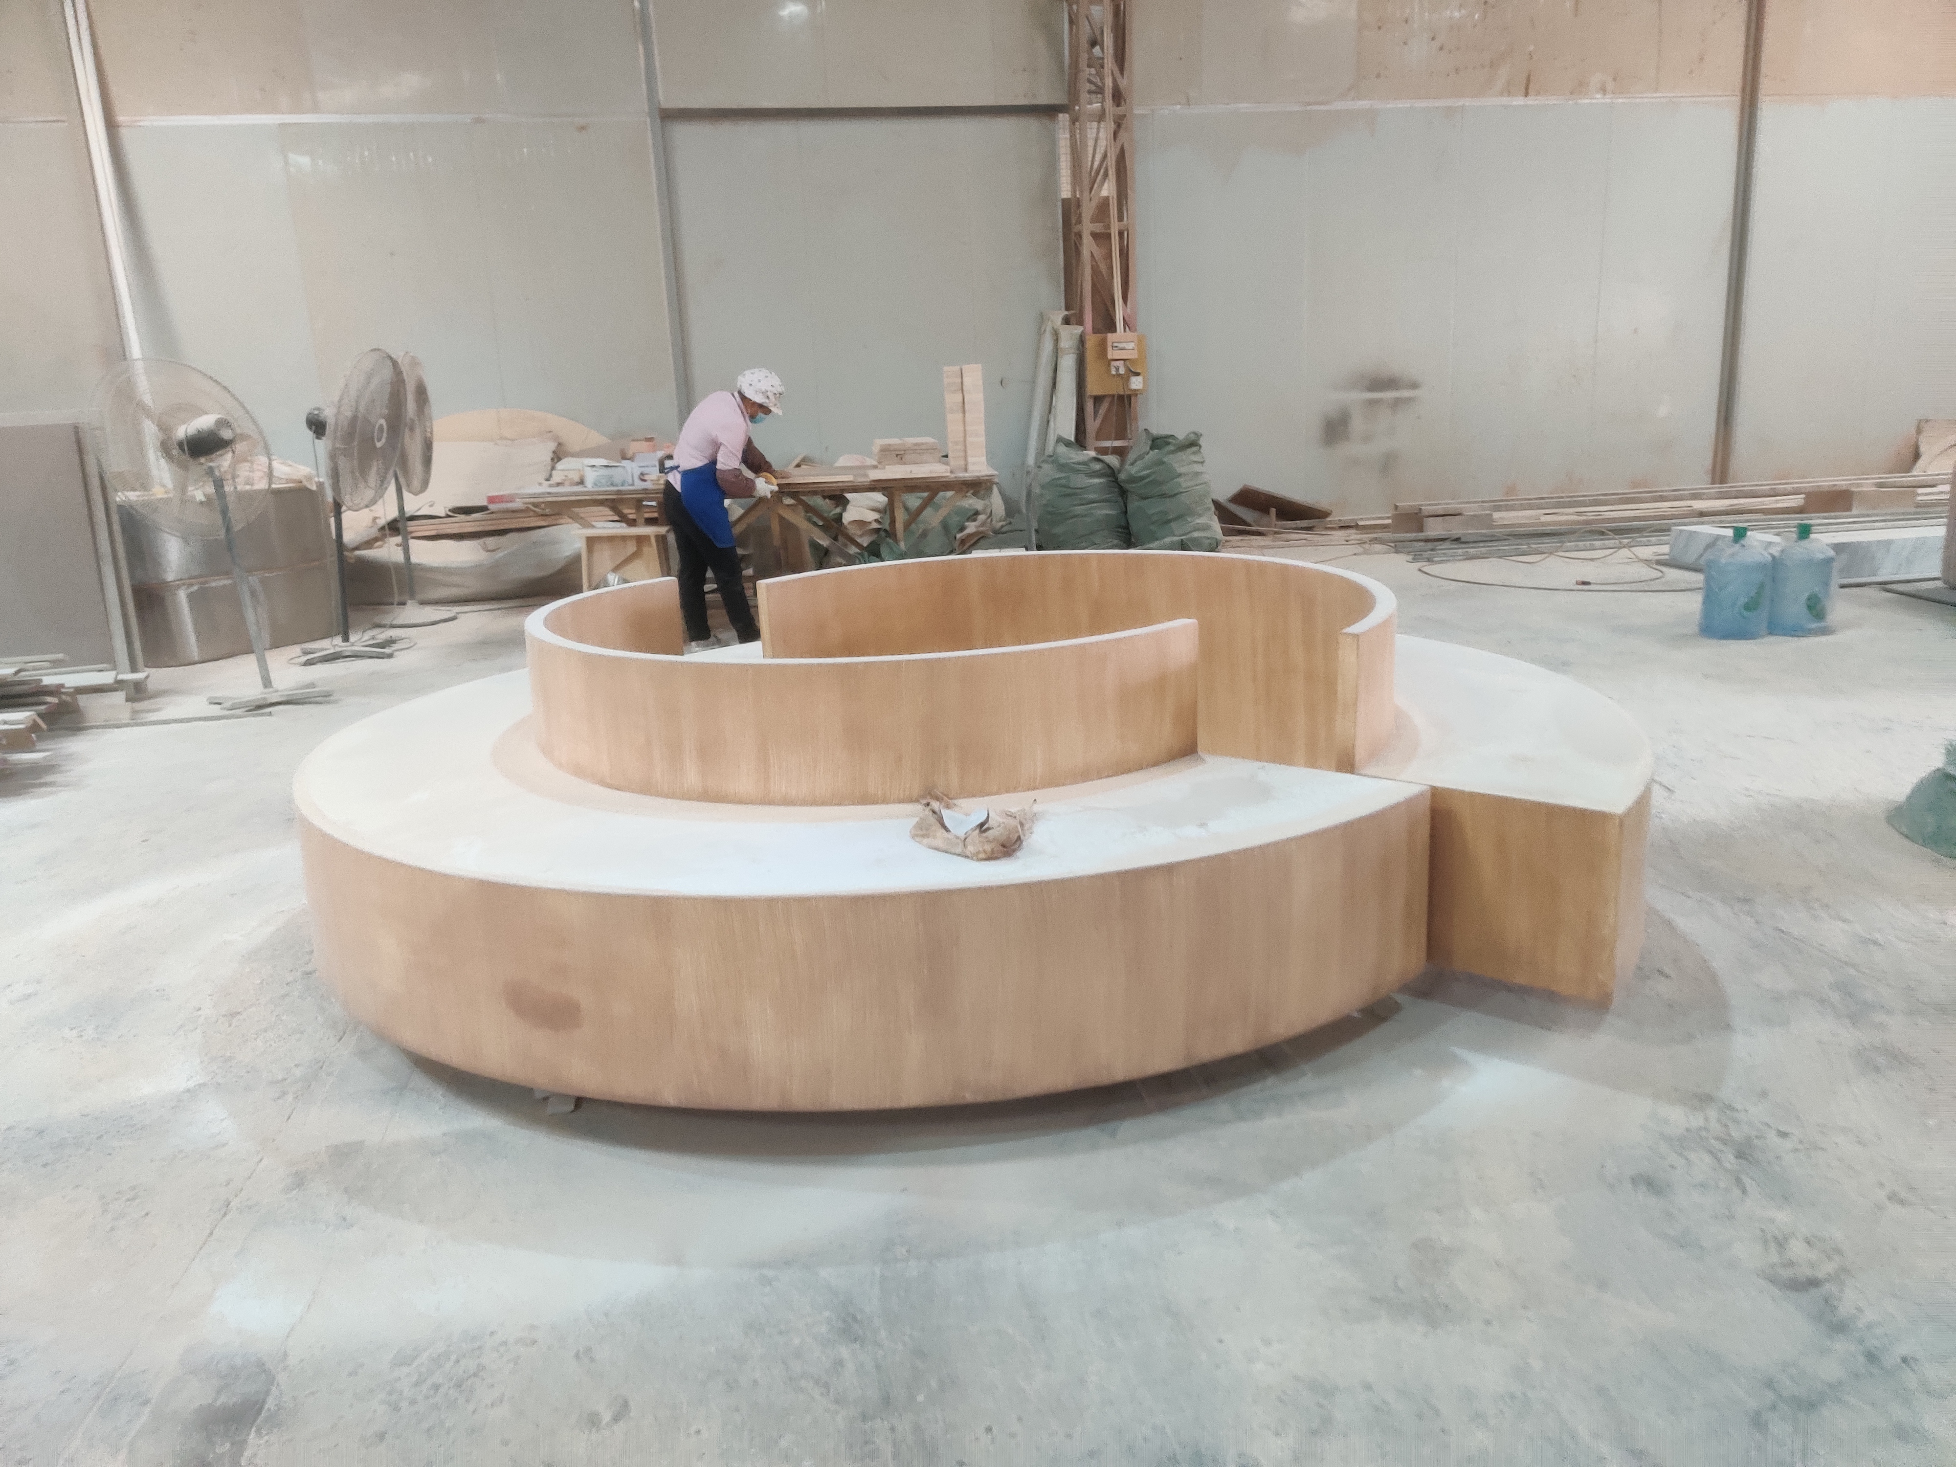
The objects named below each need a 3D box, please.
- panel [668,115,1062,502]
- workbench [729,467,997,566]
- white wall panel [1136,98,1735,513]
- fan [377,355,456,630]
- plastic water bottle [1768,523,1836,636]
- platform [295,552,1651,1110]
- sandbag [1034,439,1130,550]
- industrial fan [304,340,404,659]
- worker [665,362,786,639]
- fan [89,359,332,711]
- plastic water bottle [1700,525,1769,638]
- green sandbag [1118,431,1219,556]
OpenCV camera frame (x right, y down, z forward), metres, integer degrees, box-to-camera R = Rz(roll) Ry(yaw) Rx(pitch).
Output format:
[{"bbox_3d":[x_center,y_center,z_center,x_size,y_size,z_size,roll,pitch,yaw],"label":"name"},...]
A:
[{"bbox_3d":[-0.769,-3.036,11.166,2.791,2.759,0.060,-4,14,-7],"label":"panel"},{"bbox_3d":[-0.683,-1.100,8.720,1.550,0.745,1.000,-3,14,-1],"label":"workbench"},{"bbox_3d":[3.626,-3.276,11.916,5.008,3.080,0.100,-5,14,-11],"label":"white wall panel"},{"bbox_3d":[-3.464,-1.467,9.098,0.500,1.576,0.780,-6,14,-11],"label":"fan"},{"bbox_3d":[3.724,-0.700,6.862,0.270,0.490,0.270,5,16,28],"label":"plastic water bottle"},{"bbox_3d":[-0.064,0.006,4.062,3.443,0.740,3.053,9,18,40],"label":"platform"},{"bbox_3d":[0.721,-1.718,10.980,0.640,0.740,0.540,-2,14,4],"label":"sandbag"},{"bbox_3d":[-3.286,-1.159,7.800,0.680,1.530,0.830,-1,14,6],"label":"industrial fan"},{"bbox_3d":[-1.224,-1.121,7.636,0.620,1.396,0.520,-7,14,-15],"label":"worker"},{"bbox_3d":[-3.312,-0.876,6.787,0.750,1.500,0.830,4,15,25],"label":"fan"},{"bbox_3d":[3.424,-0.669,6.872,0.280,0.450,0.280,4,15,26],"label":"plastic water bottle"},{"bbox_3d":[1.355,-1.738,10.842,0.680,0.821,0.580,-3,14,0],"label":"green sandbag"}]

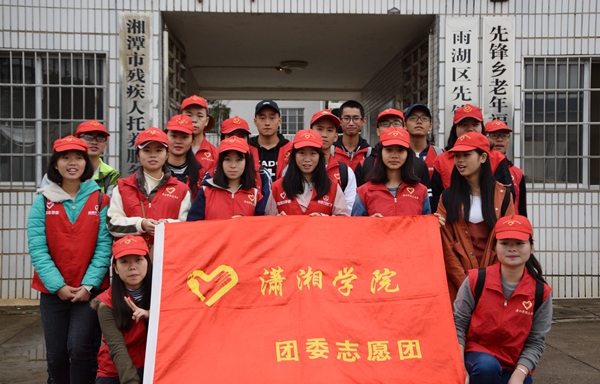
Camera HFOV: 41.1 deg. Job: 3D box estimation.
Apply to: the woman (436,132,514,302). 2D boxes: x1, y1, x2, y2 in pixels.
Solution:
[{"bbox_3d":[0.982,0.475,4.500,0.500,1.620,0.400,0,0,16],"label":"woman"}]

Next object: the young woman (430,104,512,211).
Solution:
[{"bbox_3d":[1.061,0.309,4.950,0.500,1.700,0.350,0,0,9],"label":"young woman"}]

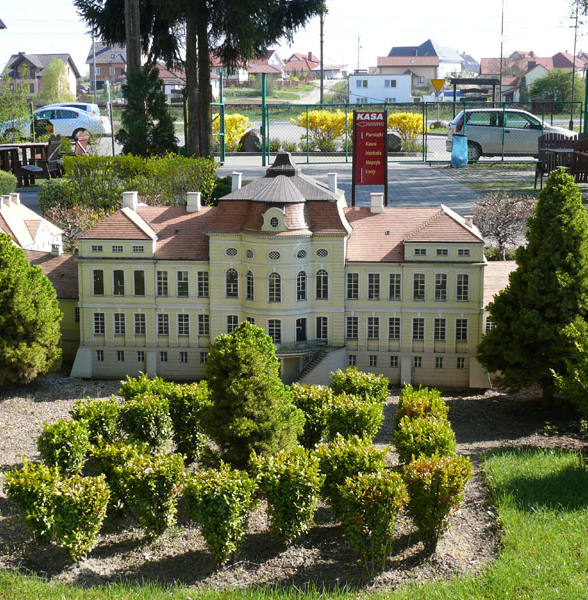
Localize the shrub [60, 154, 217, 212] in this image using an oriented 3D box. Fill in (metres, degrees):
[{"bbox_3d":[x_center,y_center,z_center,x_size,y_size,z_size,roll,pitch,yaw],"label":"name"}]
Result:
[{"bbox_3d":[-2.057,-1.436,14.977,2.000,0.917,0.850,0,10,0],"label":"shrub"}]

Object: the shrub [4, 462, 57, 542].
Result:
[{"bbox_3d":[-0.963,0.756,4.187,0.209,0.304,0.209,0,10,0],"label":"shrub"}]

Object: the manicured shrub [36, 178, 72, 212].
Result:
[{"bbox_3d":[-3.613,-1.550,17.081,0.528,0.522,0.528,0,10,0],"label":"manicured shrub"}]

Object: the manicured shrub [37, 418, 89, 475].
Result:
[{"bbox_3d":[-0.976,0.660,4.785,0.215,0.278,0.215,0,10,0],"label":"manicured shrub"}]

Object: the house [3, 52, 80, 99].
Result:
[{"bbox_3d":[-44.014,-38.882,197.000,10.900,8.300,10.200,2,10,11],"label":"house"}]

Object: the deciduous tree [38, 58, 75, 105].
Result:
[{"bbox_3d":[-34.606,-31.764,165.000,5.000,6.700,5.000,0,10,0],"label":"deciduous tree"}]

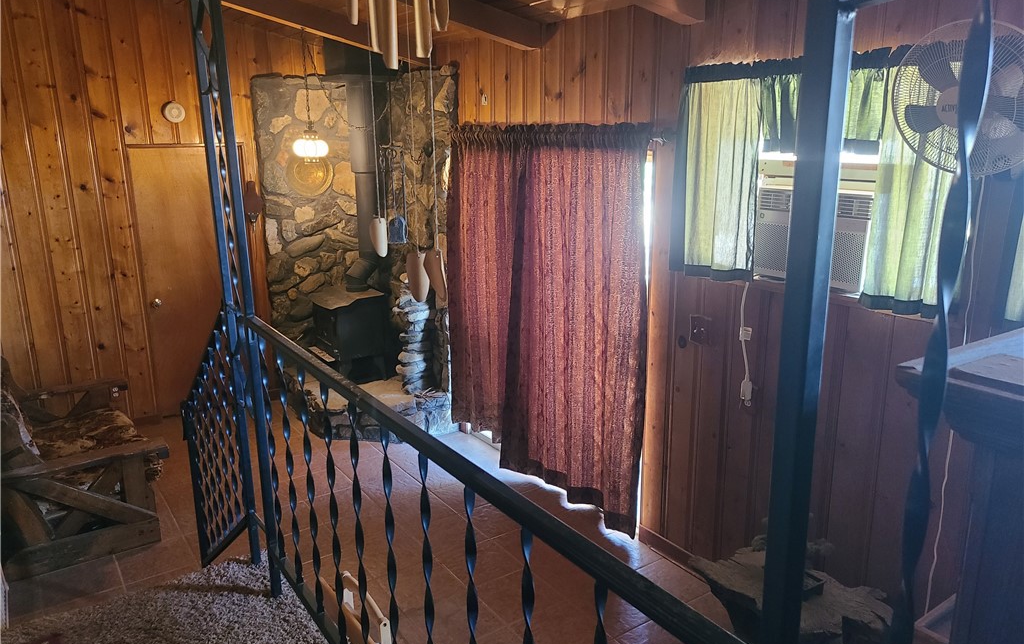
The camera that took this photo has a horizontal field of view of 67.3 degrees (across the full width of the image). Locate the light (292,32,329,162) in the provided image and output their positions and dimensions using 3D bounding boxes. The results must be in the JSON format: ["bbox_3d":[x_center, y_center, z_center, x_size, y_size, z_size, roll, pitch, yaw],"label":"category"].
[{"bbox_3d":[-1.285,-1.394,4.817,0.226,0.775,0.226,-10,17,-33],"label":"light"}]

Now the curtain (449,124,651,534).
[{"bbox_3d":[0.094,-0.053,4.405,0.150,2.090,1.840,-10,17,-33],"label":"curtain"}]

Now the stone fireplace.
[{"bbox_3d":[-1.170,-0.512,5.596,0.910,2.510,1.530,-10,17,-33],"label":"stone fireplace"}]

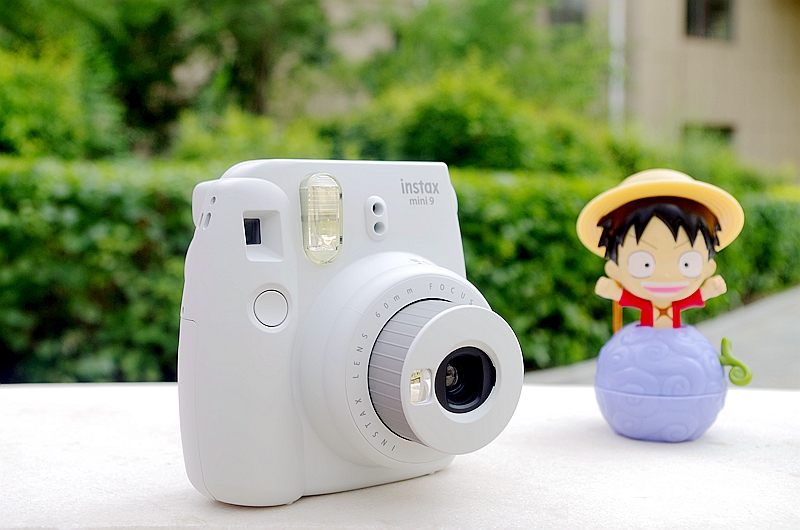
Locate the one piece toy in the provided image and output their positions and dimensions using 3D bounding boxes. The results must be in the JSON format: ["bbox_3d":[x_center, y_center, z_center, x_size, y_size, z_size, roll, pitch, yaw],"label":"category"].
[{"bbox_3d":[0.118,0.016,0.420,0.076,0.118,0.064,1,4,9],"label":"one piece toy"}]

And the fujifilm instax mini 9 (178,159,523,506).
[{"bbox_3d":[-0.011,0.022,0.326,0.116,0.118,0.083,-3,5,-31],"label":"fujifilm instax mini 9"}]

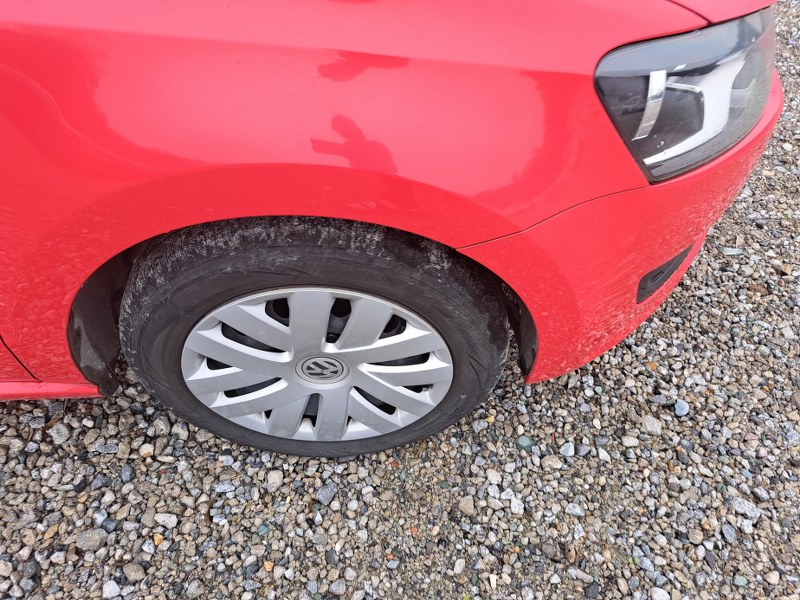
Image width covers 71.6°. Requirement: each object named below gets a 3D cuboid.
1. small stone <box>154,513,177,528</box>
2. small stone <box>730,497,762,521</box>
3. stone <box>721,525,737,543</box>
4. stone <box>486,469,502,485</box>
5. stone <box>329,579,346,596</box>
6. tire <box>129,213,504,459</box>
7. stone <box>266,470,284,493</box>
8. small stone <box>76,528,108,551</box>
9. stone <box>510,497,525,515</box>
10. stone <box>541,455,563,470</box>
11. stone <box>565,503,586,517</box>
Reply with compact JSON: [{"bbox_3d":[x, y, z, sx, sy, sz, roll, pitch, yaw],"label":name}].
[{"bbox_3d":[-0.422,0.394,0.997,0.042,0.018,0.023,15,50,13],"label":"small stone"},{"bbox_3d":[0.620,0.373,0.993,0.049,0.023,0.029,20,50,17],"label":"small stone"},{"bbox_3d":[0.583,0.411,0.982,0.020,0.016,0.030,0,48,0],"label":"stone"},{"bbox_3d":[0.176,0.333,1.052,0.021,0.016,0.032,-32,56,-25],"label":"stone"},{"bbox_3d":[-0.101,0.479,0.921,0.028,0.018,0.023,-21,52,-17],"label":"stone"},{"bbox_3d":[-0.125,0.051,0.901,0.602,0.595,0.190,-1,47,-1],"label":"tire"},{"bbox_3d":[-0.231,0.336,1.027,0.030,0.021,0.041,-1,47,-1],"label":"stone"},{"bbox_3d":[-0.539,0.420,0.972,0.050,0.027,0.035,-6,49,-6],"label":"small stone"},{"bbox_3d":[0.211,0.369,0.997,0.023,0.016,0.032,8,48,7],"label":"stone"},{"bbox_3d":[0.292,0.313,1.068,0.039,0.022,0.029,5,49,5],"label":"stone"},{"bbox_3d":[0.319,0.381,1.008,0.032,0.017,0.022,9,49,8],"label":"stone"}]

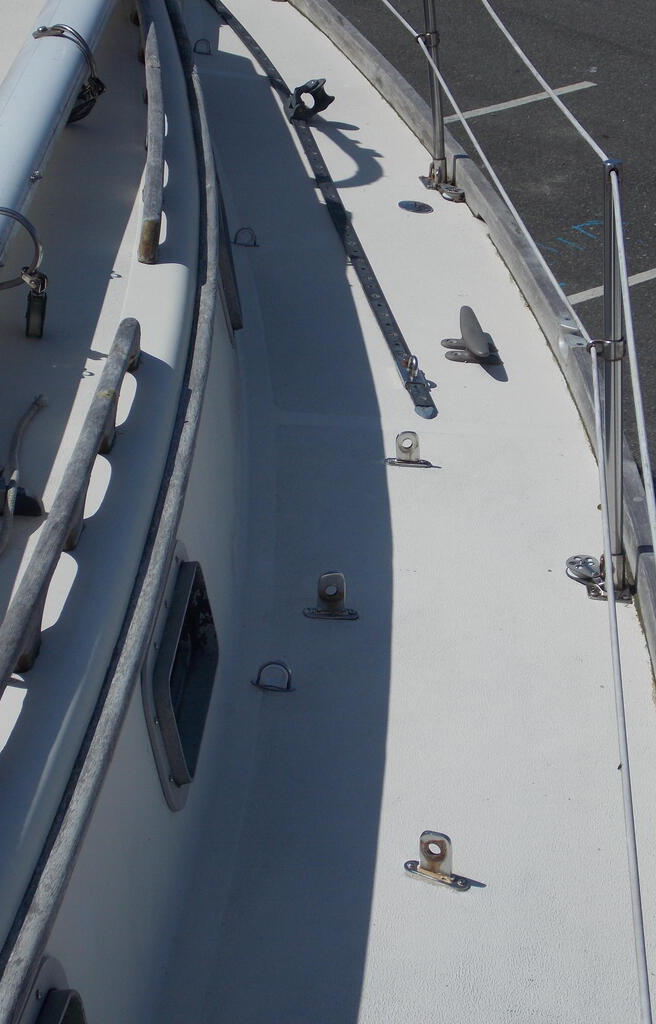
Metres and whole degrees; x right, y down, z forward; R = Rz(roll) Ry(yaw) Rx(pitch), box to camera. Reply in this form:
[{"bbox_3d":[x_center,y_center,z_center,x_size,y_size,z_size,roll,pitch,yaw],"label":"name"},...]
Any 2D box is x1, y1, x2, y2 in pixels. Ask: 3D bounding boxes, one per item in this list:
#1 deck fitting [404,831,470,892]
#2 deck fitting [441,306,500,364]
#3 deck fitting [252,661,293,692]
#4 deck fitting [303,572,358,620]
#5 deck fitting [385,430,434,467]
[{"bbox_3d":[0.119,0.373,2.241,0.076,0.058,0.019,12,27,25],"label":"deck fitting"},{"bbox_3d":[0.270,-0.320,3.830,0.112,0.057,0.235,2,26,-7],"label":"deck fitting"},{"bbox_3d":[-0.069,0.204,2.613,0.057,0.039,0.015,8,25,17],"label":"deck fitting"},{"bbox_3d":[0.005,0.115,2.813,0.076,0.063,0.019,3,24,4],"label":"deck fitting"},{"bbox_3d":[0.132,-0.101,3.362,0.076,0.056,0.019,4,25,5],"label":"deck fitting"}]

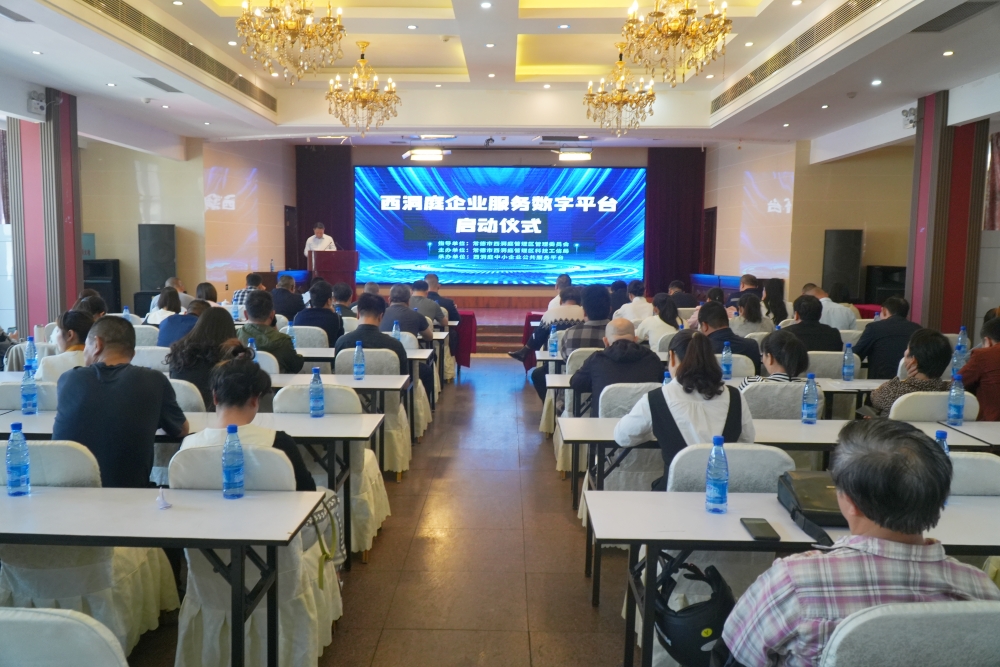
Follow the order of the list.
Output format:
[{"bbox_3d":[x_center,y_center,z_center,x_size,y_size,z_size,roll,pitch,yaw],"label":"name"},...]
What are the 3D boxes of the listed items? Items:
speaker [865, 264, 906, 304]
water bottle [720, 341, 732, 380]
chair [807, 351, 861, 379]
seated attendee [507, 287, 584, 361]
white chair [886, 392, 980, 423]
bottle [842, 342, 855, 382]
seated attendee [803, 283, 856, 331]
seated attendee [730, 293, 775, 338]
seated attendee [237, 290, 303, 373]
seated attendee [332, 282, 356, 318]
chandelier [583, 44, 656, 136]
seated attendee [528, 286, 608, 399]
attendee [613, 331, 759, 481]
[{"bbox_3d":[5.808,-0.440,11.148,0.580,1.150,0.520,2,6,16],"label":"speaker"},{"bbox_3d":[1.421,0.171,4.660,0.066,0.232,0.066,1,6,1],"label":"water bottle"},{"bbox_3d":[2.307,0.546,5.553,0.500,0.885,0.540,1,6,0],"label":"chair"},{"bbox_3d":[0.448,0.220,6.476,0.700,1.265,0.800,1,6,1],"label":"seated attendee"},{"bbox_3d":[2.144,0.701,4.007,0.470,0.890,0.560,1,6,1],"label":"white chair"},{"bbox_3d":[2.223,0.184,4.769,0.068,0.234,0.068,1,6,1],"label":"bottle"},{"bbox_3d":[2.820,0.233,6.535,0.530,1.290,0.800,1,6,1],"label":"seated attendee"},{"bbox_3d":[2.152,0.265,6.495,0.470,1.220,0.740,1,6,1],"label":"seated attendee"},{"bbox_3d":[-1.620,0.322,5.333,0.530,1.270,0.750,1,6,1],"label":"seated attendee"},{"bbox_3d":[-1.701,0.063,8.136,0.500,1.220,0.780,1,6,0],"label":"seated attendee"},{"bbox_3d":[1.206,-2.452,7.568,0.750,0.910,0.750,1,6,1],"label":"chandelier"},{"bbox_3d":[0.545,0.303,5.438,0.600,1.325,0.820,1,6,1],"label":"seated attendee"},{"bbox_3d":[0.725,0.598,3.055,0.540,1.220,0.720,0,6,-4],"label":"attendee"}]

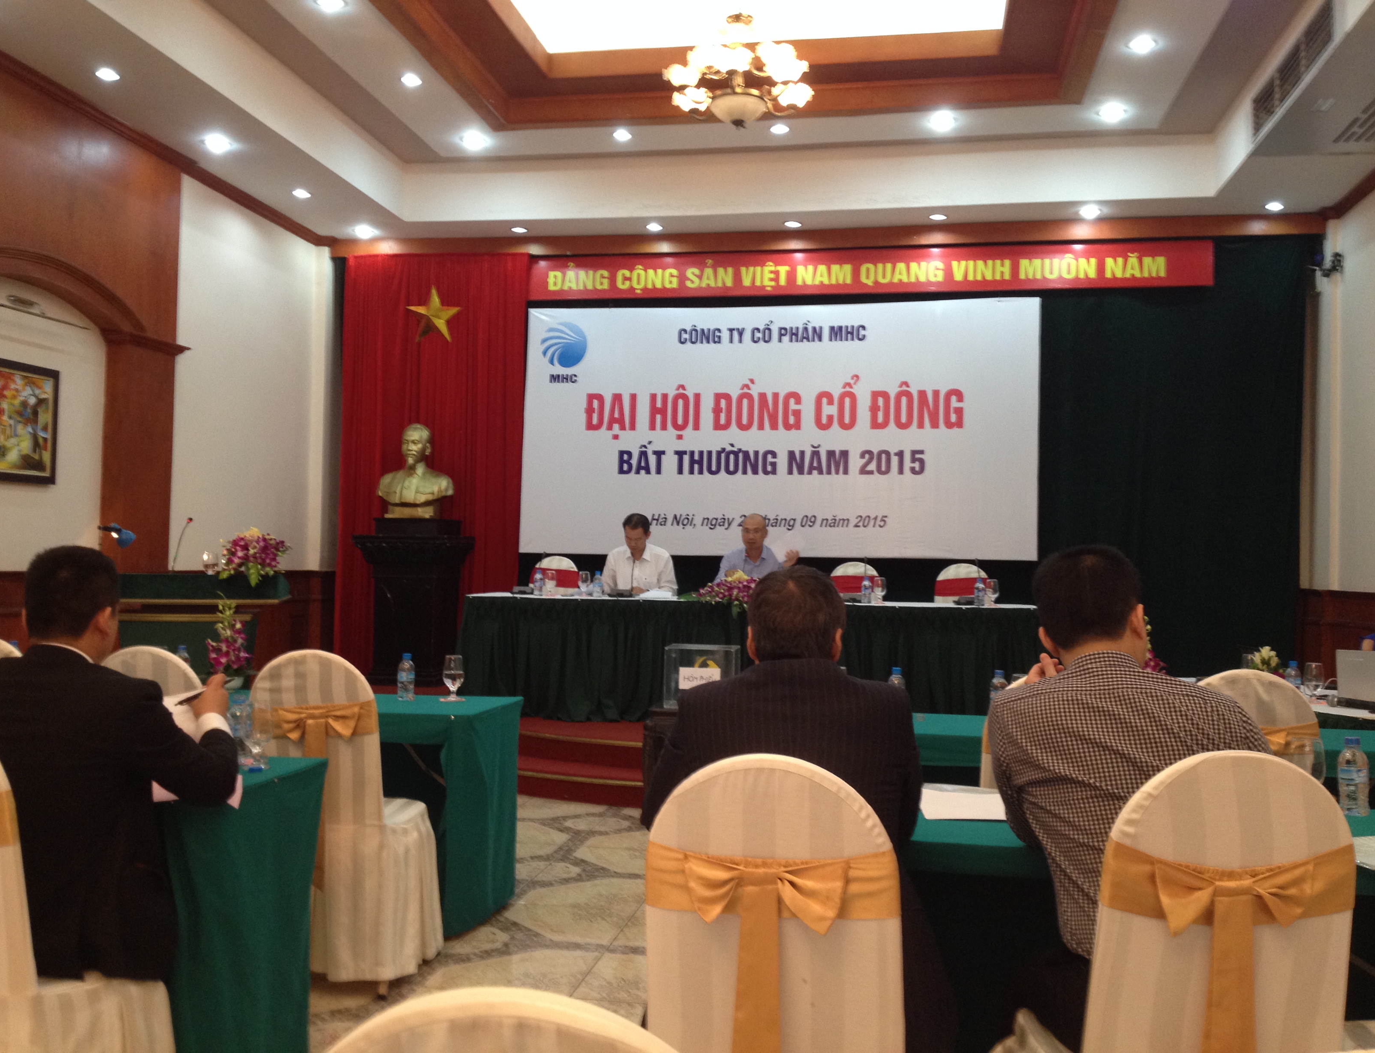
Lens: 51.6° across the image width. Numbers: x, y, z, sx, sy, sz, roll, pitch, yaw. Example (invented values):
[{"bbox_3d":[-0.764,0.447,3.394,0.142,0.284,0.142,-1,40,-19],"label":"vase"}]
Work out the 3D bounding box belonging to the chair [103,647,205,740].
[{"bbox_3d":[-1.614,0.875,4.506,0.420,1.010,0.530,0,-2,9],"label":"chair"}]

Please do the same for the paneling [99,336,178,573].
[{"bbox_3d":[-3.604,-0.467,9.363,0.140,1.520,0.720,0,-2,9],"label":"paneling"}]

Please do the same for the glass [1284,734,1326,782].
[{"bbox_3d":[1.317,0.535,3.024,0.085,0.175,0.085,0,-2,9],"label":"glass"}]

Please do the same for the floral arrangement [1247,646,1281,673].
[{"bbox_3d":[2.499,0.620,6.142,0.200,0.210,0.200,0,-2,9],"label":"floral arrangement"}]

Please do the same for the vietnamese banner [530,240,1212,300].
[{"bbox_3d":[1.386,-2.062,11.492,5.480,0.370,0.030,0,-2,9],"label":"vietnamese banner"}]

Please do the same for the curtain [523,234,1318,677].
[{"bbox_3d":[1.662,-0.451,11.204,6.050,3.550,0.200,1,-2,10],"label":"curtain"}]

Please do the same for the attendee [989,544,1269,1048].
[{"bbox_3d":[0.777,0.691,2.509,0.530,1.320,0.820,0,-2,9],"label":"attendee"}]

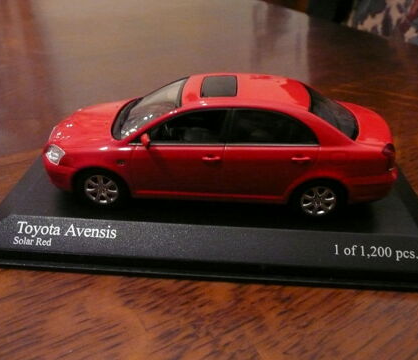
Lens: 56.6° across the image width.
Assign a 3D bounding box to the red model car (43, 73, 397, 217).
[{"bbox_3d":[0.003,-0.014,0.123,0.108,0.034,0.043,3,32,3],"label":"red model car"}]

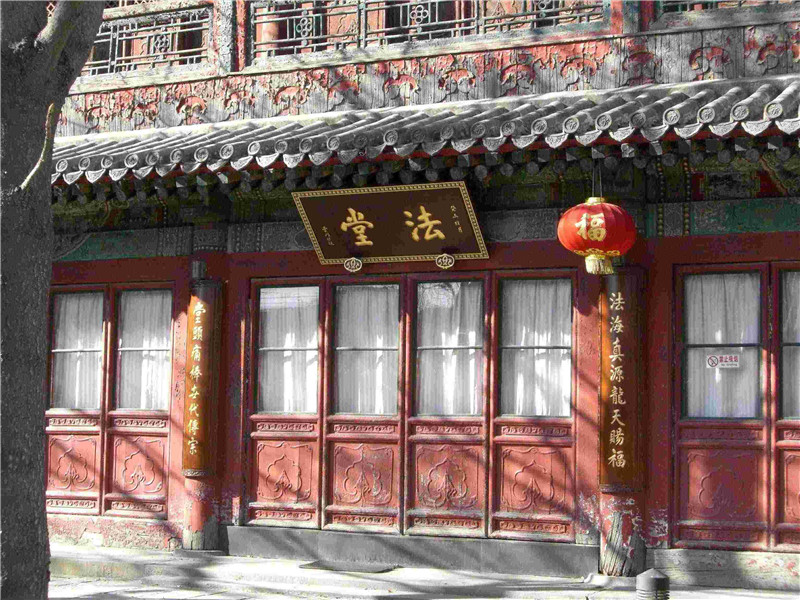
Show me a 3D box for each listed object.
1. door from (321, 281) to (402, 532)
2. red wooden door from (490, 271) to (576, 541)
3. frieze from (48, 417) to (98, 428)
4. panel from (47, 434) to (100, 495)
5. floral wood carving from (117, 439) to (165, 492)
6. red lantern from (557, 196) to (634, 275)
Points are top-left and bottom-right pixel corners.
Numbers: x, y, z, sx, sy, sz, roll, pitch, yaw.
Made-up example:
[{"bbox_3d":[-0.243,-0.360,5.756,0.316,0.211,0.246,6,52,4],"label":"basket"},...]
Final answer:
[{"bbox_3d":[-0.304,0.894,13.228,0.790,2.211,0.070,-1,-5,26],"label":"door"},{"bbox_3d":[1.103,0.856,12.530,0.763,2.205,0.070,-1,-5,26],"label":"red wooden door"},{"bbox_3d":[-3.282,1.230,15.320,0.636,0.120,0.040,-1,-5,27],"label":"frieze"},{"bbox_3d":[-3.275,1.648,15.284,0.685,0.598,0.050,-1,-5,27],"label":"panel"},{"bbox_3d":[-2.526,1.626,14.896,0.555,0.544,0.040,-1,-5,27],"label":"floral wood carving"},{"bbox_3d":[1.491,-0.489,11.574,0.592,0.588,0.592,0,-5,15],"label":"red lantern"}]

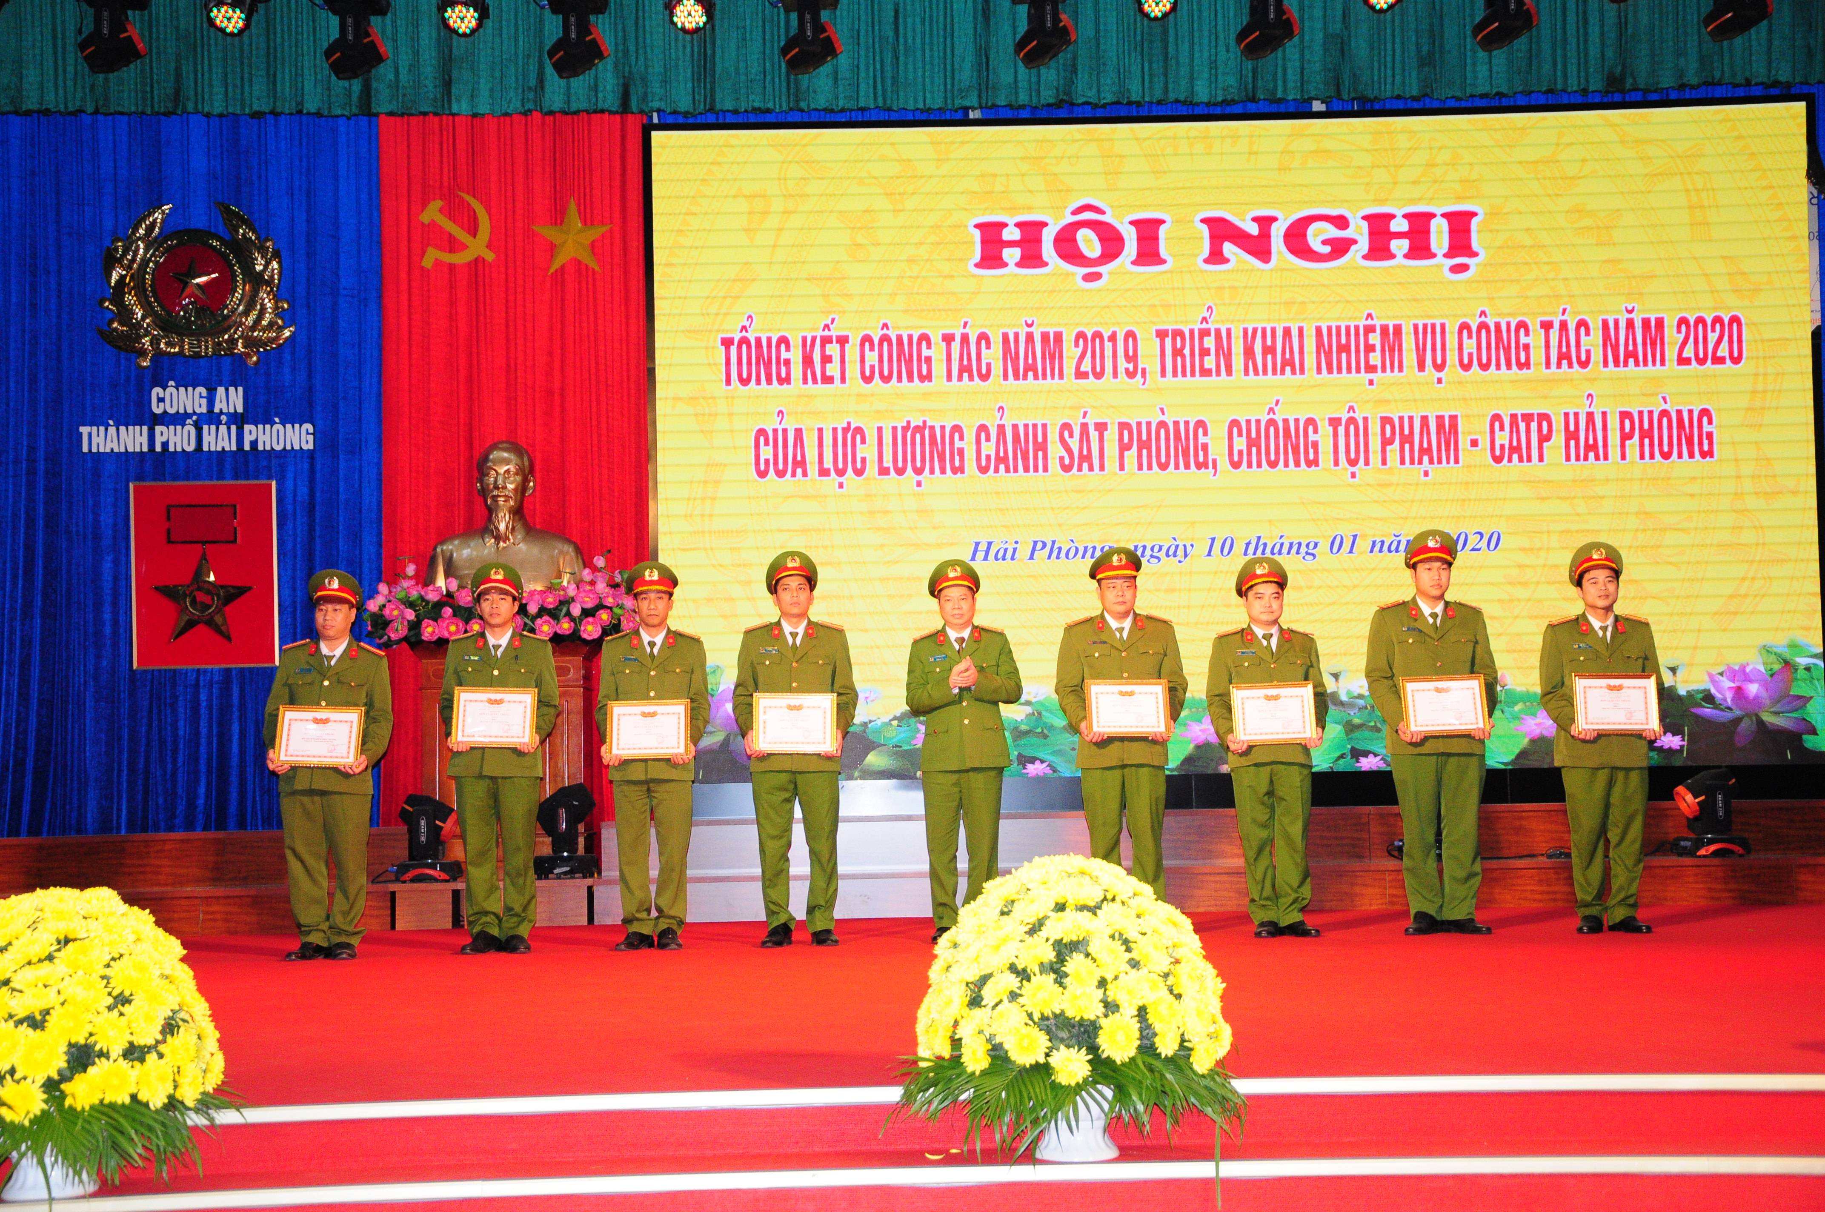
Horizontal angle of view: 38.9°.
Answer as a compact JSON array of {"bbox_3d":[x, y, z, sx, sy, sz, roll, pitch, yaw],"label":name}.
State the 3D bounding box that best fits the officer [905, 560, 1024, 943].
[{"bbox_3d":[0.234,0.659,11.750,0.539,1.739,0.380,-1,-1,-8],"label":"officer"}]

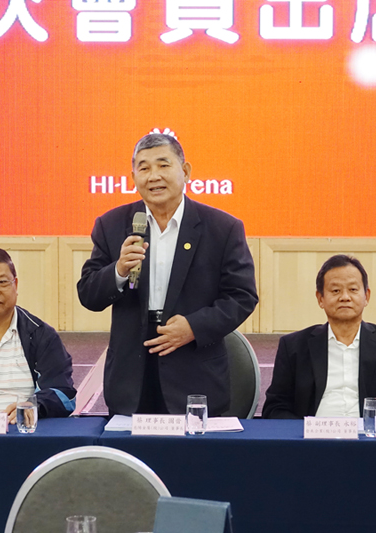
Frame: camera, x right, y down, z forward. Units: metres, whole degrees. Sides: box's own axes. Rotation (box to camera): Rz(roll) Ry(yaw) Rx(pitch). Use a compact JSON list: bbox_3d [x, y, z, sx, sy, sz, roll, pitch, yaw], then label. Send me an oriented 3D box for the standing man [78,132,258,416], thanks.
[{"bbox_3d":[-0.067,0.398,5.931,0.605,1.719,0.420,0,2,7],"label":"standing man"}]

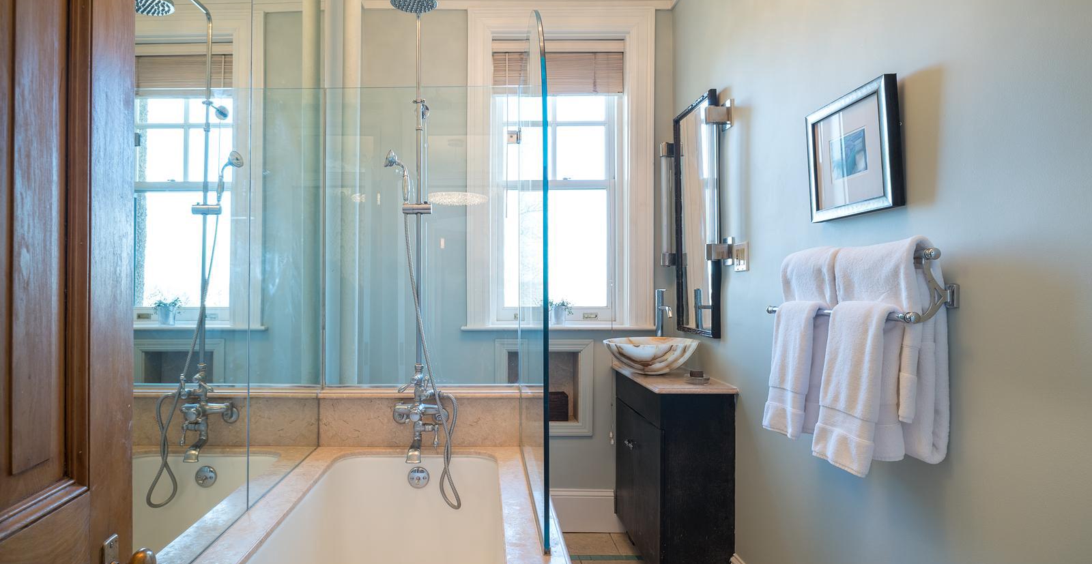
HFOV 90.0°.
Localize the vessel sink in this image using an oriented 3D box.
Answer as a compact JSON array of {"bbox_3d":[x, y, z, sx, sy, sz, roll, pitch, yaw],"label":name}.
[{"bbox_3d":[0.481,0.344,2.470,0.436,0.145,0.436,0,-1,-7],"label":"vessel sink"}]

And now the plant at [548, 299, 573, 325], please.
[{"bbox_3d":[0.064,0.149,2.747,0.154,0.138,0.133,0,-1,0],"label":"plant"}]

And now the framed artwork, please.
[{"bbox_3d":[0.781,-0.321,1.404,0.033,0.302,0.311,-4,0,-7],"label":"framed artwork"}]

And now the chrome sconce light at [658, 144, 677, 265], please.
[{"bbox_3d":[0.610,-0.375,2.624,0.113,0.615,0.074,0,-1,-7],"label":"chrome sconce light"}]

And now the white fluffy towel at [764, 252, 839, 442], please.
[{"bbox_3d":[0.707,0.169,1.476,0.133,0.523,0.251,0,-1,-7],"label":"white fluffy towel"}]

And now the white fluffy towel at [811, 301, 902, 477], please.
[{"bbox_3d":[0.704,0.231,1.240,0.087,0.374,0.205,0,-1,-7],"label":"white fluffy towel"}]

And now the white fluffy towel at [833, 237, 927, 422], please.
[{"bbox_3d":[0.740,0.108,1.230,0.113,0.410,0.236,0,-1,-7],"label":"white fluffy towel"}]

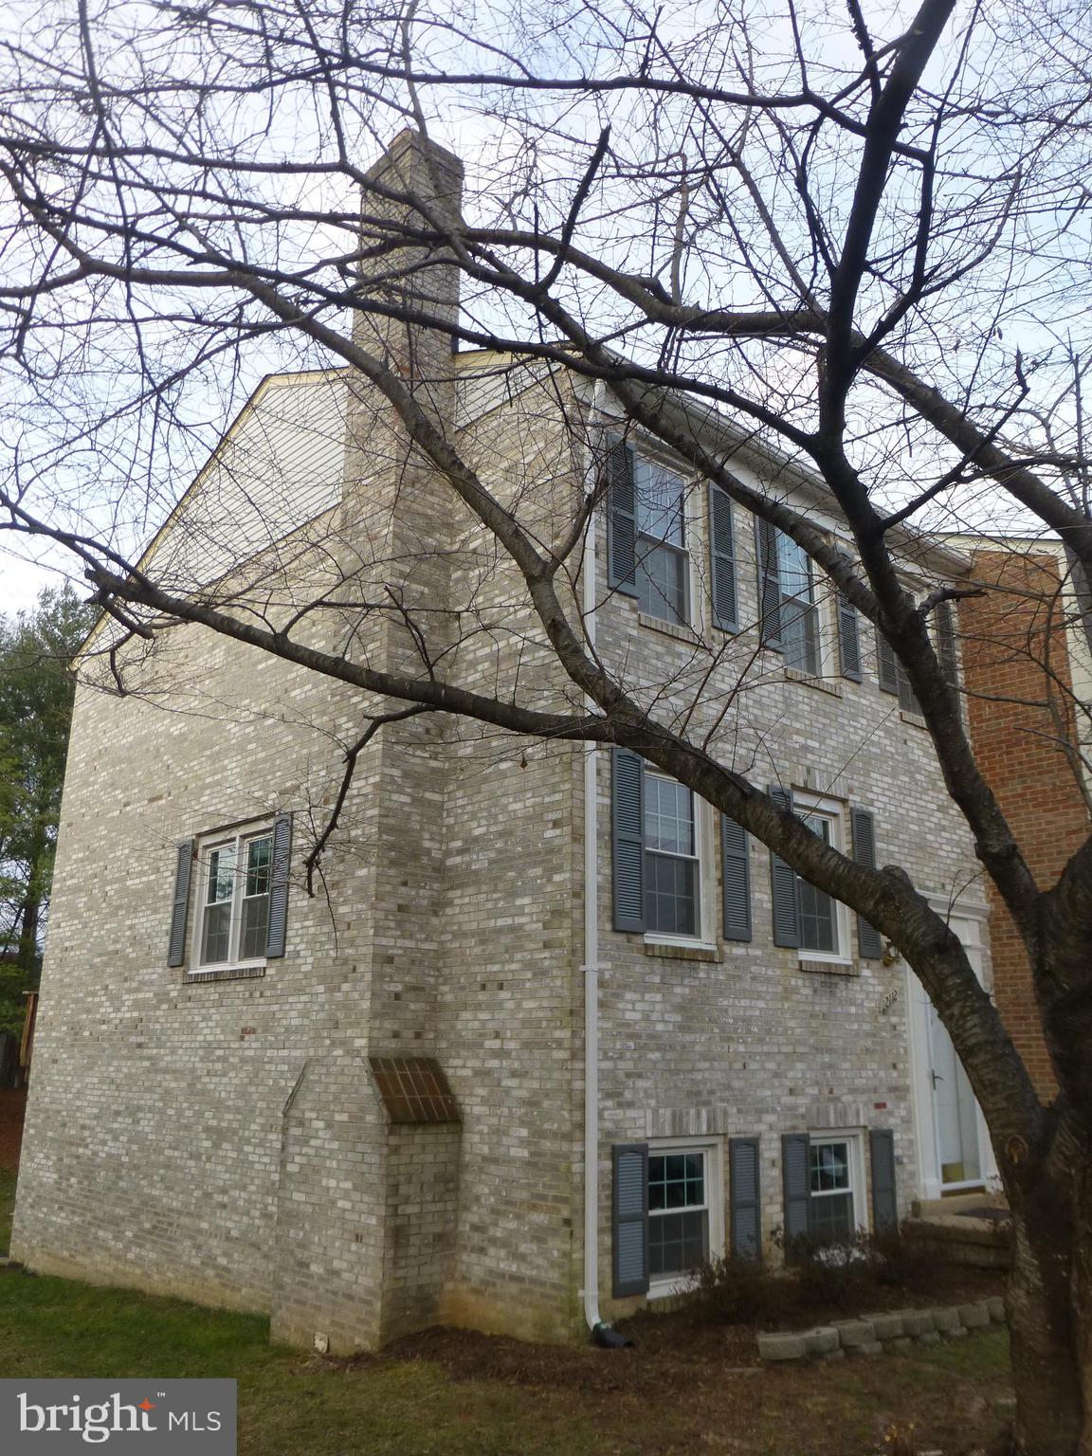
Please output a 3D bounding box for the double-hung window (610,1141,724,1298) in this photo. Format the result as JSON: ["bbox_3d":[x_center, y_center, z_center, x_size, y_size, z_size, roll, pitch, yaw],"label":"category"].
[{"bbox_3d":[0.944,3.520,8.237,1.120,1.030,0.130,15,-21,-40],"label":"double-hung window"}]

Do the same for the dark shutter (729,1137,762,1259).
[{"bbox_3d":[1.524,3.636,8.676,0.358,0.955,0.045,15,-21,-40],"label":"dark shutter"}]

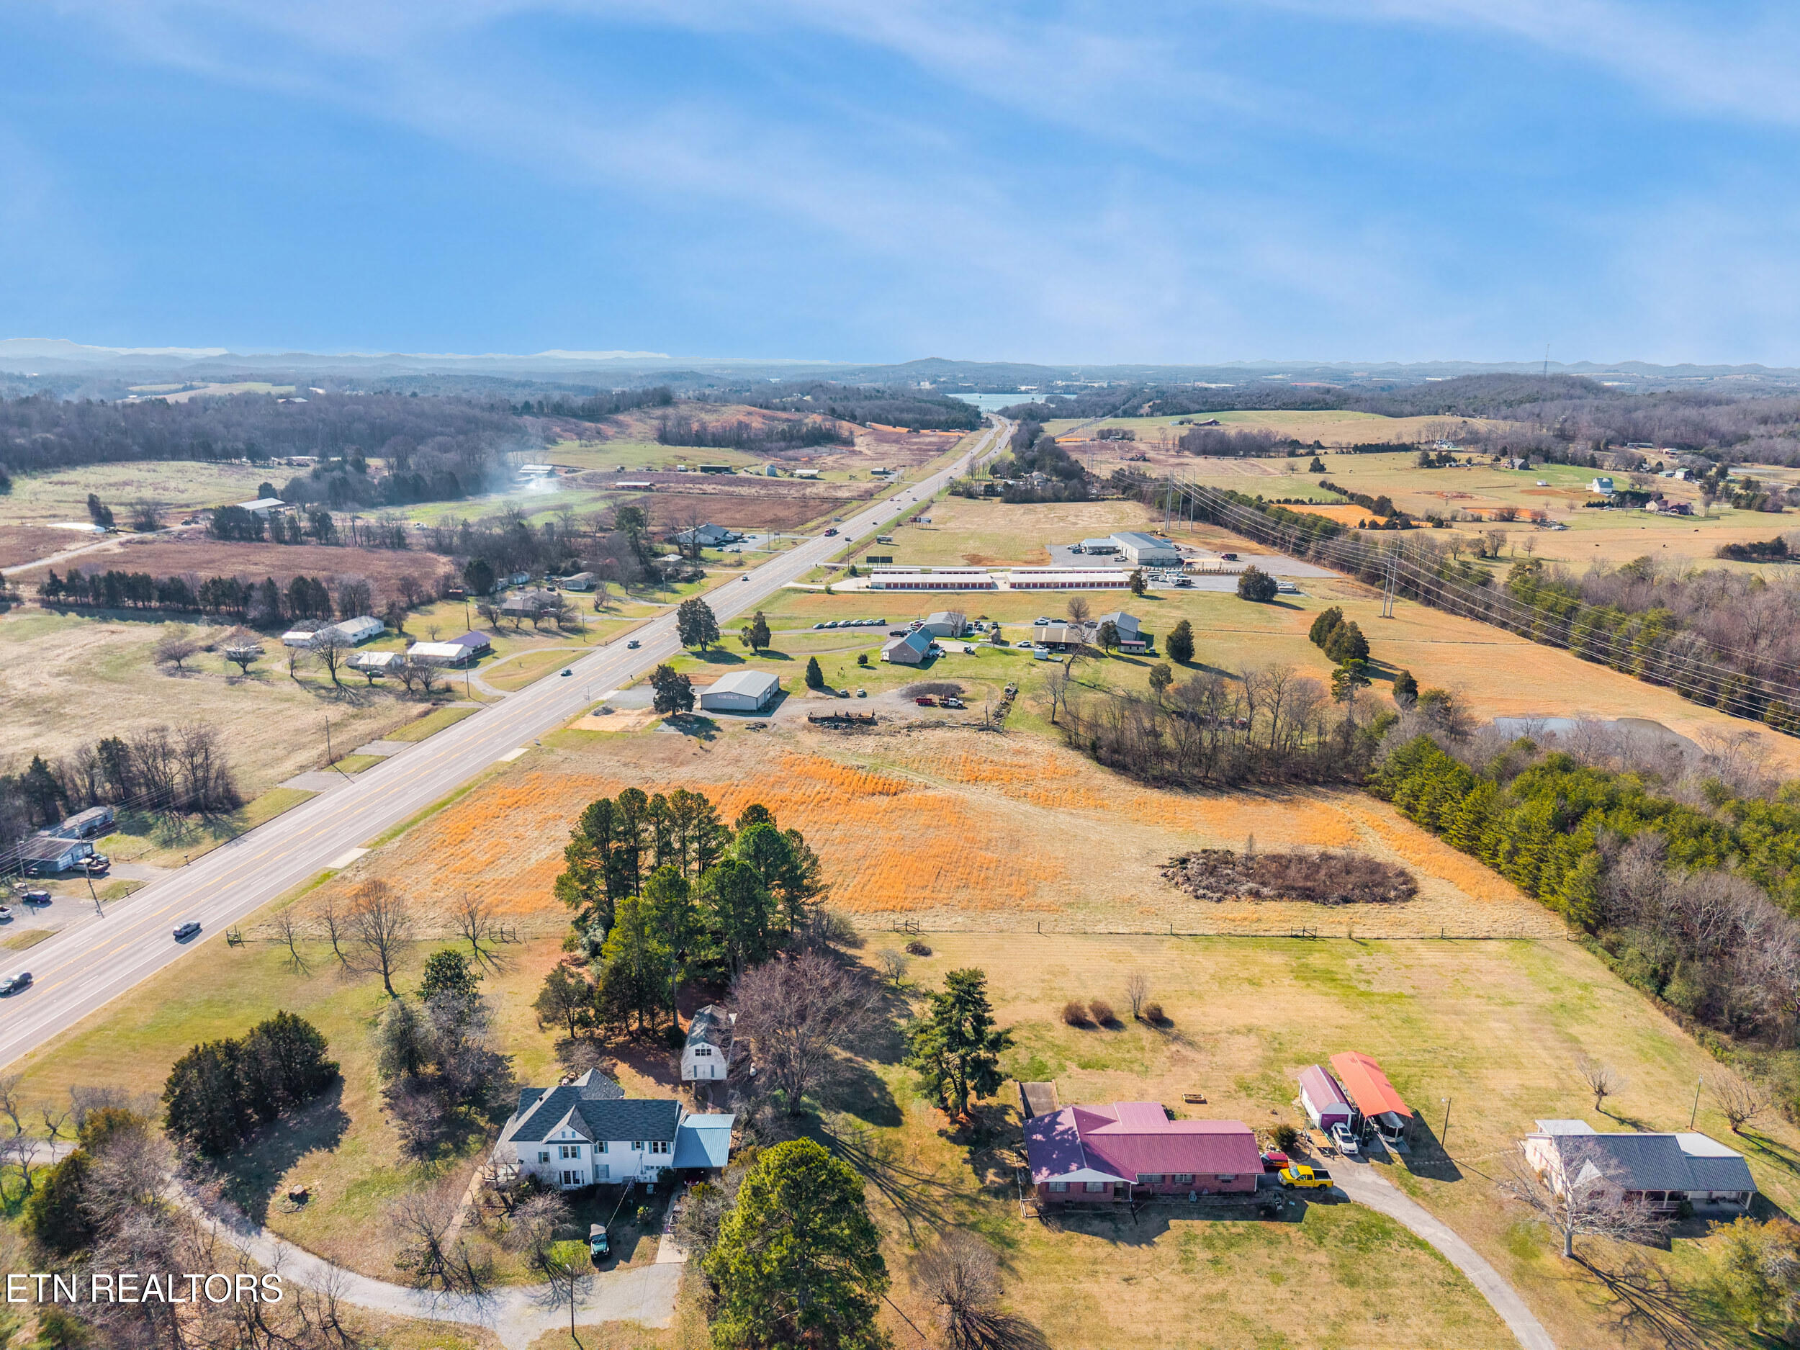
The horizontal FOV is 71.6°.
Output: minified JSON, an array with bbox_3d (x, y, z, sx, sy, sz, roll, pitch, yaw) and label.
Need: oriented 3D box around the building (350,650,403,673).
[{"bbox_3d":[-152.700,-4.158,364.480,11.300,4.800,10.600,2,14,6],"label":"building"}]

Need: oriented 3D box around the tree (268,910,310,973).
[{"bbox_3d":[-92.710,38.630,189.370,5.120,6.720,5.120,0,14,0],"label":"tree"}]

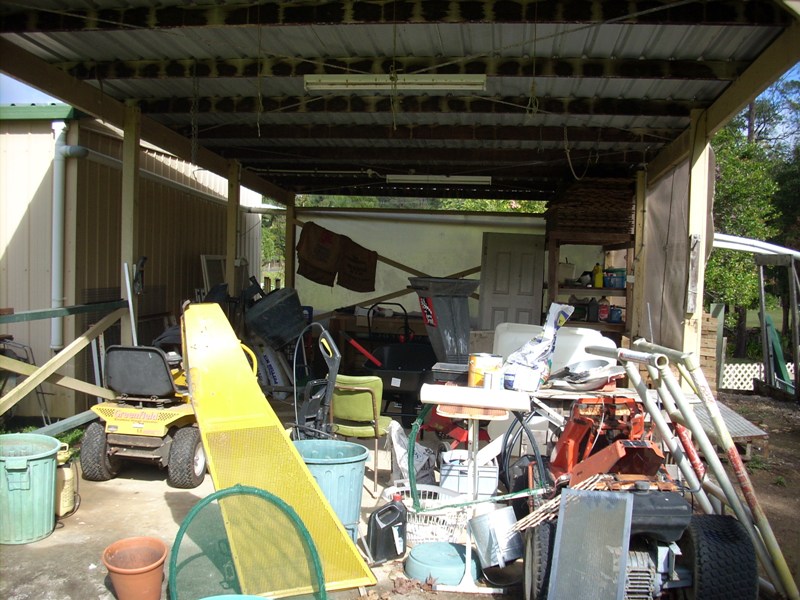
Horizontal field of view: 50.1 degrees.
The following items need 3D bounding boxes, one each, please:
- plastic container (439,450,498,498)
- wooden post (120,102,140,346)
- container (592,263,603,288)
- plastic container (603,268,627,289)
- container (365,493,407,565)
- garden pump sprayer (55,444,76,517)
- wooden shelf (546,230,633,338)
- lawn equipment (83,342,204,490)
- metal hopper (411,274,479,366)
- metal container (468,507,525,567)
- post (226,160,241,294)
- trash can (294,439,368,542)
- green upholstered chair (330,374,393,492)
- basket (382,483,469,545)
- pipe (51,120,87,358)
[{"bbox_3d":[0.484,1.218,5.923,0.394,0.250,0.310,2,3,4],"label":"plastic container"},{"bbox_3d":[-2.182,-0.181,6.902,0.100,2.796,0.100,2,3,7],"label":"wooden post"},{"bbox_3d":[2.102,-0.255,9.100,0.105,0.270,0.120,2,3,6],"label":"container"},{"bbox_3d":[2.283,-0.229,9.100,0.240,0.210,0.220,2,3,6],"label":"plastic container"},{"bbox_3d":[-0.068,1.213,4.582,0.185,0.325,0.120,0,3,-25],"label":"container"},{"bbox_3d":[-2.044,1.067,5.154,0.180,0.440,0.180,1,3,-22],"label":"garden pump sprayer"},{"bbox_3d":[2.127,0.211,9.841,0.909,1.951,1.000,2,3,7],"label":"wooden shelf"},{"bbox_3d":[-1.672,0.761,6.558,0.860,0.980,1.680,2,3,9],"label":"lawn equipment"},{"bbox_3d":[0.356,0.164,6.850,0.440,0.710,0.440,0,3,-24],"label":"metal hopper"},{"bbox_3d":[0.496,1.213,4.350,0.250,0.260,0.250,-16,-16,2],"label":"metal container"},{"bbox_3d":[-1.864,-0.228,9.513,0.100,2.642,0.100,2,3,7],"label":"post"},{"bbox_3d":[-0.419,1.108,4.787,0.482,0.537,0.482,2,3,0],"label":"trash can"},{"bbox_3d":[-0.253,0.904,5.920,0.420,0.800,0.470,3,3,20],"label":"green upholstered chair"},{"bbox_3d":[0.156,1.266,4.955,0.510,0.240,0.460,2,3,5],"label":"basket"},{"bbox_3d":[-3.133,-0.590,8.142,0.315,2.159,0.220,2,3,7],"label":"pipe"}]

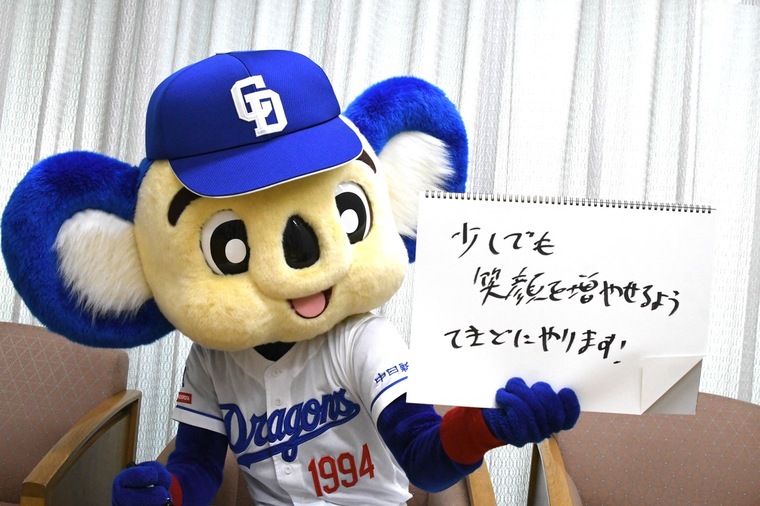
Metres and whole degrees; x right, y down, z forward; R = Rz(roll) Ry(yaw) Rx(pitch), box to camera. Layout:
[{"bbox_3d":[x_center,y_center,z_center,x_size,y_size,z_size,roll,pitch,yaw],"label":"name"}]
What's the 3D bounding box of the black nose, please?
[{"bbox_3d":[-0.123,-0.018,1.390,0.056,0.086,0.035,-13,17,-14],"label":"black nose"}]

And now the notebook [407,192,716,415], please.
[{"bbox_3d":[0.257,0.077,1.260,0.420,0.302,0.015,3,6,-3],"label":"notebook"}]

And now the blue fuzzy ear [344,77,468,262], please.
[{"bbox_3d":[0.048,-0.153,1.630,0.250,0.340,0.130,-13,17,-14],"label":"blue fuzzy ear"}]

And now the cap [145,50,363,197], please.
[{"bbox_3d":[-0.230,-0.238,1.500,0.345,0.215,0.410,-13,17,-14],"label":"cap"}]

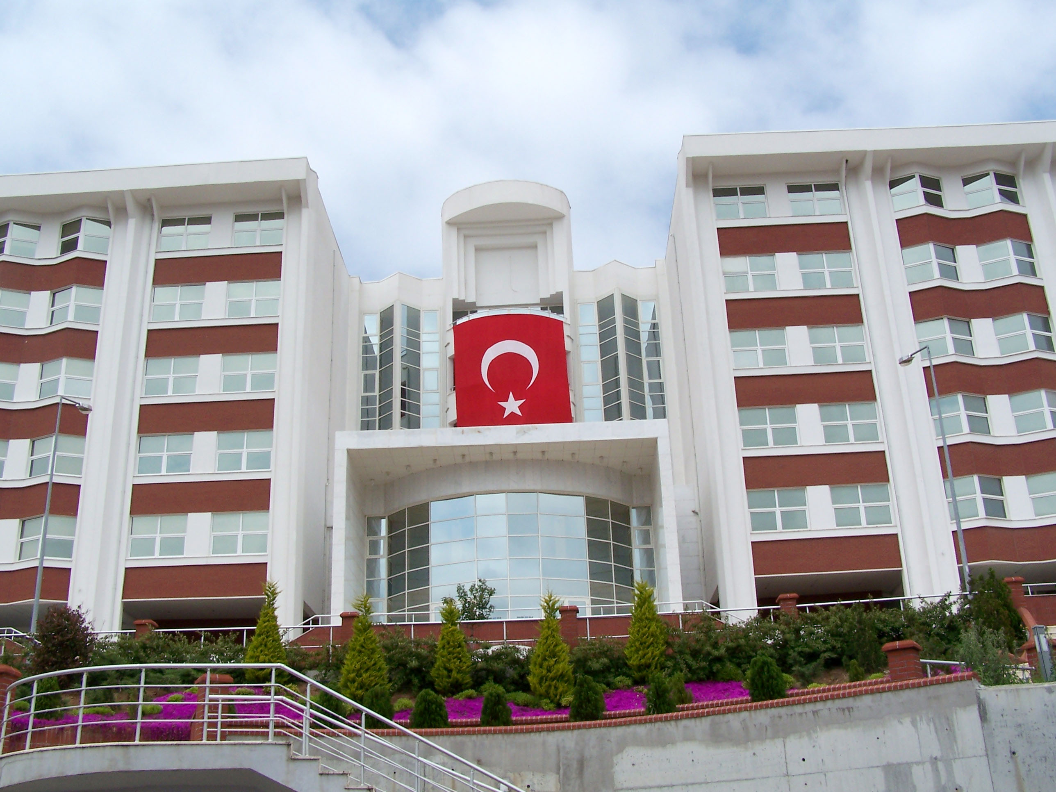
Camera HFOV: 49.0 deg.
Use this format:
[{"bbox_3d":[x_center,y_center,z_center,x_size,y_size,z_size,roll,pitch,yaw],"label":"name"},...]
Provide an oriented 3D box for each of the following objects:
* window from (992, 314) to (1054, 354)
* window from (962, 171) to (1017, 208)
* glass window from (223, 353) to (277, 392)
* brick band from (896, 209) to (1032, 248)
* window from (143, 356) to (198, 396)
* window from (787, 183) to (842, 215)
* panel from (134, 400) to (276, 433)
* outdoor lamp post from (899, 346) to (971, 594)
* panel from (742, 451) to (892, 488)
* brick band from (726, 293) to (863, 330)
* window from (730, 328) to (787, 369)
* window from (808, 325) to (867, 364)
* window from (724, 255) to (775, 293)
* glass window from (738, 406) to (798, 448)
[{"bbox_3d":[20.075,-2.450,46.680,2.329,1.692,0.680,-3,-22,1],"label":"window"},{"bbox_3d":[19.195,-8.516,47.813,2.135,1.504,0.544,-2,-22,1],"label":"window"},{"bbox_3d":[-11.859,-0.973,49.404,2.310,1.750,0.120,-2,-22,1],"label":"glass window"},{"bbox_3d":[17.775,-6.779,47.050,5.358,1.266,0.602,-2,-22,1],"label":"brick band"},{"bbox_3d":[-14.580,-0.813,47.333,2.144,1.679,0.150,-3,-22,2],"label":"window"},{"bbox_3d":[12.664,-8.662,51.114,2.265,1.632,0.120,-2,-22,1],"label":"window"},{"bbox_3d":[-13.063,0.889,47.253,5.510,1.300,0.200,-3,-22,1],"label":"panel"},{"bbox_3d":[9.343,2.109,26.459,0.320,6.818,1.356,3,-22,-13],"label":"outdoor lamp post"},{"bbox_3d":[11.499,2.991,46.416,5.668,1.334,0.220,-2,-22,1],"label":"panel"},{"bbox_3d":[10.935,-3.414,47.621,5.510,1.300,0.200,-3,-22,1],"label":"brick band"},{"bbox_3d":[9.070,-1.875,45.682,2.116,1.631,0.126,-2,-22,1],"label":"window"},{"bbox_3d":[12.426,-2.077,46.592,2.125,1.632,0.150,-3,-22,2],"label":"window"},{"bbox_3d":[8.943,-4.934,46.913,2.116,1.631,0.126,-2,-22,1],"label":"window"},{"bbox_3d":[9.809,1.282,47.225,2.306,1.679,0.120,-2,-22,1],"label":"glass window"}]

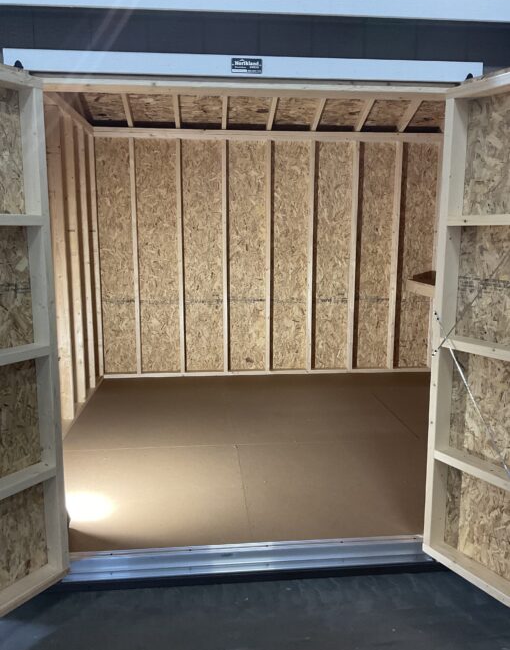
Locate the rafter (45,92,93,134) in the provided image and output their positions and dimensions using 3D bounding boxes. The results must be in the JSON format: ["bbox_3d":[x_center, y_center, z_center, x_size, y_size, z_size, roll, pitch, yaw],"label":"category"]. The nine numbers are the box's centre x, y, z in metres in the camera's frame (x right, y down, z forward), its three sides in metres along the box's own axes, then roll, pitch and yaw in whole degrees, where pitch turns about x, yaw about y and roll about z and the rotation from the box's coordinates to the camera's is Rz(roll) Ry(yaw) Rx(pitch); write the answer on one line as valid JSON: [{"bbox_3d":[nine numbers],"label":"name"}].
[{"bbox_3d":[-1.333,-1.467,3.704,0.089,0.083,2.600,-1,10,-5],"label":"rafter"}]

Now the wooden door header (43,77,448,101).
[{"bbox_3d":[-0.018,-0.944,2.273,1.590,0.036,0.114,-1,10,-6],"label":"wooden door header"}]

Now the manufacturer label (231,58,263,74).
[{"bbox_3d":[-0.029,-0.960,2.115,0.112,0.052,0.003,-1,9,-5],"label":"manufacturer label"}]

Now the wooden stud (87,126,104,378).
[{"bbox_3d":[-1.456,-0.589,5.148,0.089,2.154,0.038,-1,9,-5],"label":"wooden stud"}]

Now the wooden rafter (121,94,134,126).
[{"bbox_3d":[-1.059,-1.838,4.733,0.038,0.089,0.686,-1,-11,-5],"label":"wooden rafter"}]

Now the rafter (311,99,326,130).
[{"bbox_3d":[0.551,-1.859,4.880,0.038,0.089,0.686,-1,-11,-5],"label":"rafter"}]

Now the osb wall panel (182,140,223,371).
[{"bbox_3d":[-0.487,-0.621,5.357,0.368,2.154,0.013,-1,9,-5],"label":"osb wall panel"}]

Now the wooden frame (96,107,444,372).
[{"bbox_3d":[0.188,-0.654,5.363,3.327,2.292,0.097,-1,9,-5],"label":"wooden frame"}]

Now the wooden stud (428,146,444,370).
[{"bbox_3d":[1.744,-0.642,5.511,0.038,2.154,0.089,-1,9,-5],"label":"wooden stud"}]

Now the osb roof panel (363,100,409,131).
[{"bbox_3d":[1.155,-1.897,5.048,0.368,0.013,0.508,-1,-11,-5],"label":"osb roof panel"}]

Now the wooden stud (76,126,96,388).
[{"bbox_3d":[-1.419,-0.523,4.752,0.089,2.154,0.038,-1,9,-5],"label":"wooden stud"}]

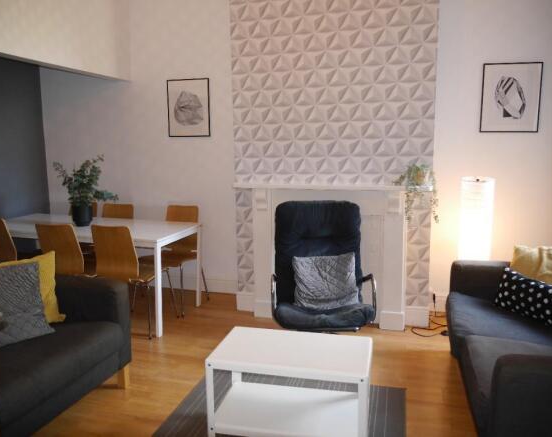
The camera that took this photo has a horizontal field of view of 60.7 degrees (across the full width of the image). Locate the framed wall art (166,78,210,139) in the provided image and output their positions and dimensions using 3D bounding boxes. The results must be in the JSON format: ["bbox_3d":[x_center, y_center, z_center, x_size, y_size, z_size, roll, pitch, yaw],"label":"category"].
[{"bbox_3d":[-0.823,-1.036,4.440,0.420,0.525,0.025,2,9,16],"label":"framed wall art"}]

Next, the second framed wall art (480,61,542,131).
[{"bbox_3d":[1.834,-0.937,3.663,0.420,0.525,0.025,2,9,16],"label":"second framed wall art"}]

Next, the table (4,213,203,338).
[{"bbox_3d":[-1.586,0.428,4.034,1.750,0.742,0.735,3,10,16],"label":"table"}]

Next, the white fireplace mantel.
[{"bbox_3d":[0.409,0.288,3.757,1.490,1.125,0.200,2,9,16],"label":"white fireplace mantel"}]

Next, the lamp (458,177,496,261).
[{"bbox_3d":[1.518,0.280,3.617,0.235,1.170,0.235,2,9,16],"label":"lamp"}]

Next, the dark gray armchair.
[{"bbox_3d":[0.293,0.427,3.172,0.635,1.040,0.690,0,9,0],"label":"dark gray armchair"}]

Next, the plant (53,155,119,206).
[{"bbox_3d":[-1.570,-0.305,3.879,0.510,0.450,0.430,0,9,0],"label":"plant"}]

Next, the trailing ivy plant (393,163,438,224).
[{"bbox_3d":[1.018,-0.175,3.430,0.340,0.440,0.260,3,10,15],"label":"trailing ivy plant"}]

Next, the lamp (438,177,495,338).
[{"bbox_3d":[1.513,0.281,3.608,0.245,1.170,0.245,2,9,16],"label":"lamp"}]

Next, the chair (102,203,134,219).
[{"bbox_3d":[-1.587,0.322,4.339,0.450,0.850,0.530,3,10,15],"label":"chair"}]

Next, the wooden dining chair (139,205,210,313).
[{"bbox_3d":[-0.938,0.357,4.219,0.480,0.870,0.550,2,9,16],"label":"wooden dining chair"}]

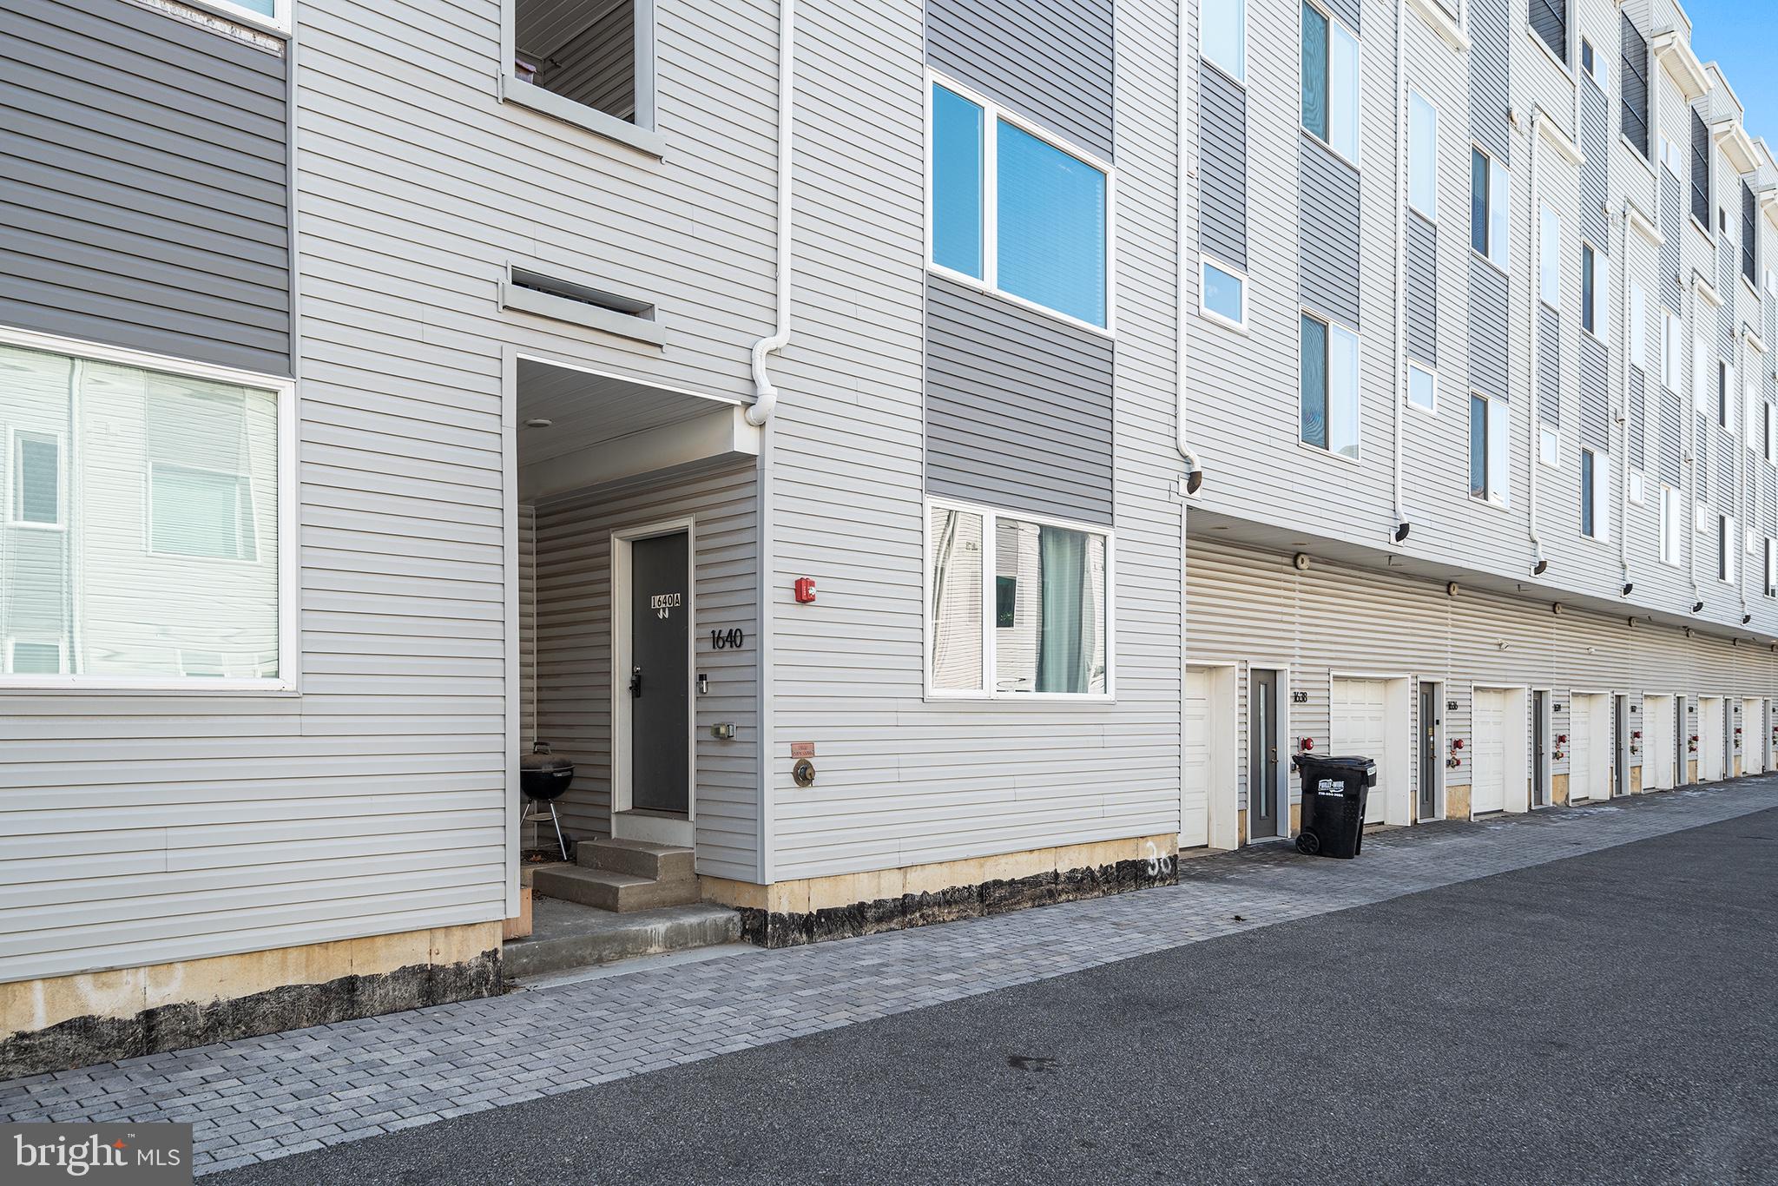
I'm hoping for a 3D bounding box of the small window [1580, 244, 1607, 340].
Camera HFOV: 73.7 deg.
[{"bbox_3d":[11.750,-4.963,19.764,1.436,1.514,0.100,2,-3,-44],"label":"small window"}]

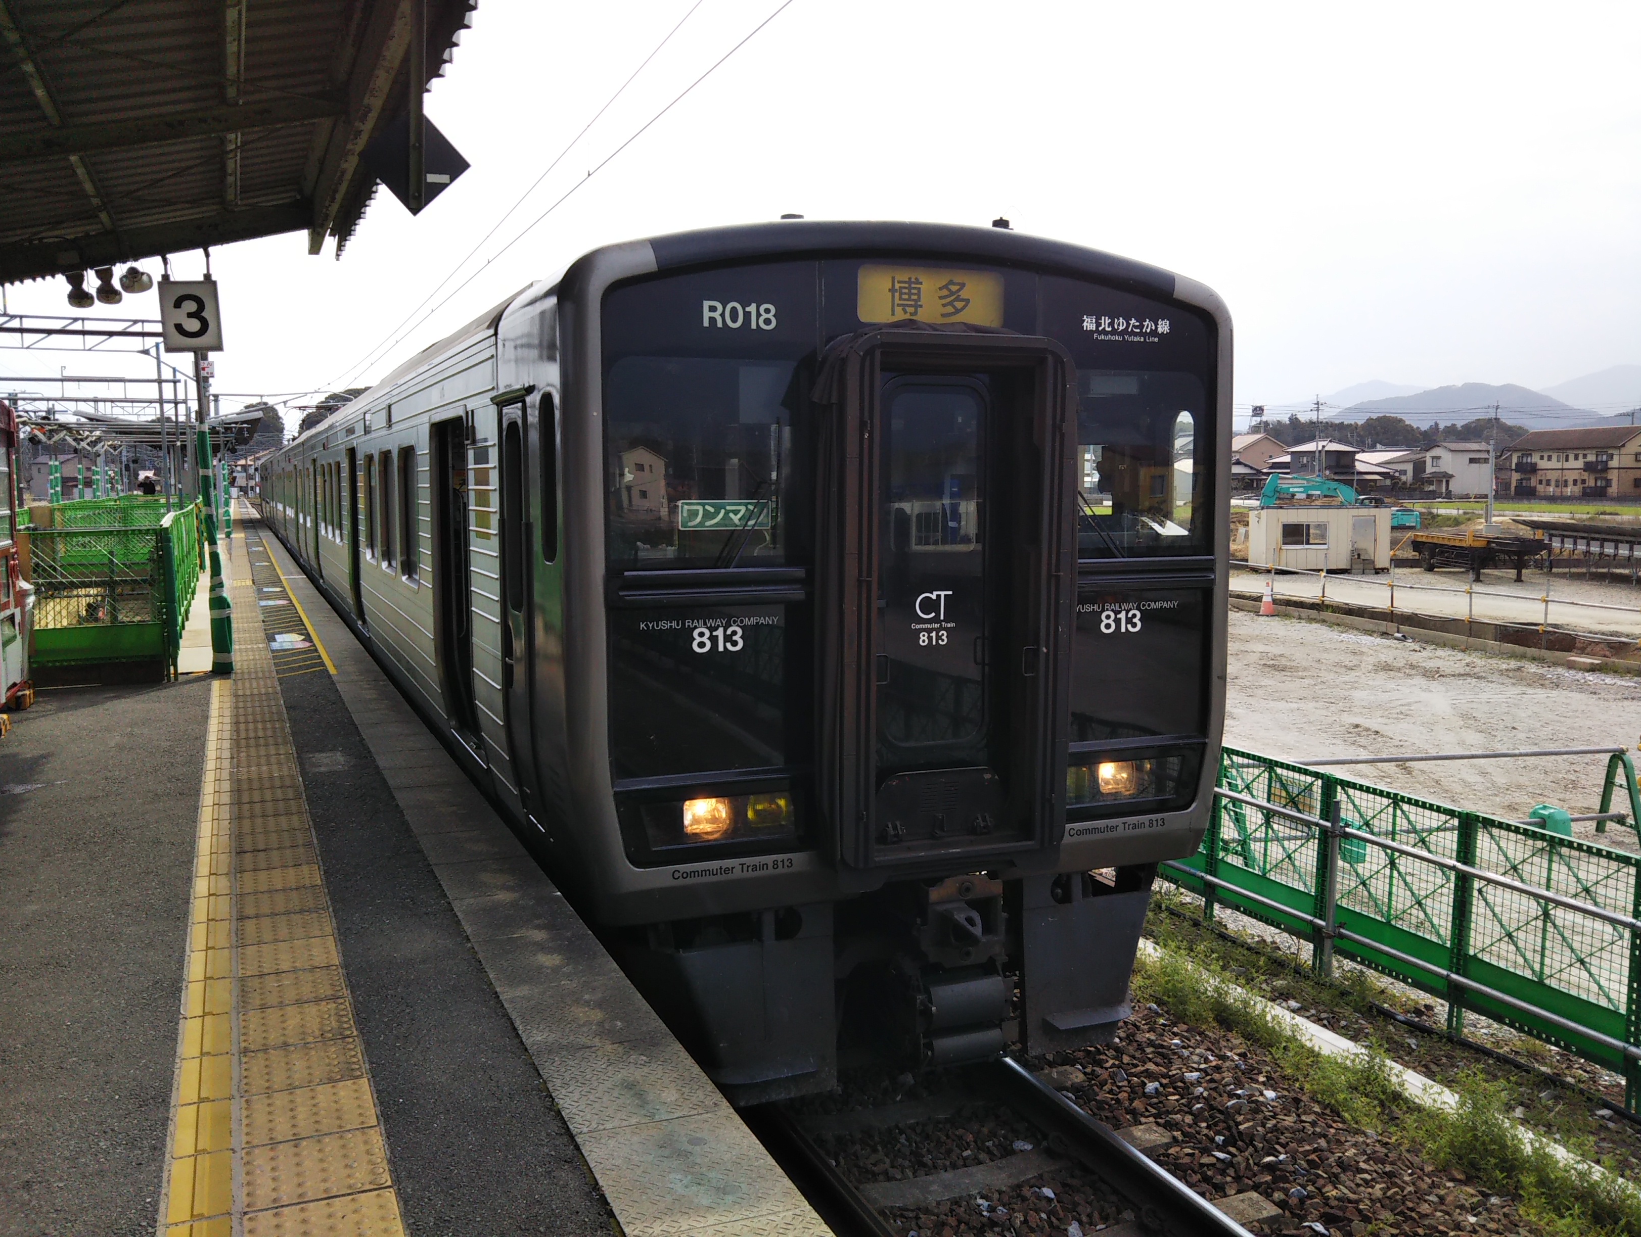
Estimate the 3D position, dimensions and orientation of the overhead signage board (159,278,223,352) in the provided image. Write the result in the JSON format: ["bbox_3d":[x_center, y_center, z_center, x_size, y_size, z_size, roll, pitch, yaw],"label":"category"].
[{"bbox_3d":[-4.471,-2.146,10.163,0.383,0.500,0.090,-6,7,-22],"label":"overhead signage board"}]

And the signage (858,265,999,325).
[{"bbox_3d":[0.436,-1.247,5.550,0.630,0.212,0.050,-2,6,-22],"label":"signage"}]

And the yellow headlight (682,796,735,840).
[{"bbox_3d":[-0.434,0.760,5.481,0.192,0.152,0.111,-2,6,-22],"label":"yellow headlight"}]

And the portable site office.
[{"bbox_3d":[19.448,-3.163,55.800,4.775,2.350,2.131,0,6,0],"label":"portable site office"}]

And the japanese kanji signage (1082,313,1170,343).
[{"bbox_3d":[1.260,-1.197,5.883,0.435,0.113,0.020,-2,6,-22],"label":"japanese kanji signage"}]

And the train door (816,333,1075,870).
[{"bbox_3d":[0.487,-0.055,5.607,1.012,2.004,0.273,-2,6,-22],"label":"train door"}]

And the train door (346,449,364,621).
[{"bbox_3d":[-4.562,-0.779,14.050,0.101,1.781,1.285,-2,6,-22],"label":"train door"}]

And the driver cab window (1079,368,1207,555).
[{"bbox_3d":[1.316,-0.639,5.952,0.665,0.760,0.050,-2,6,-22],"label":"driver cab window"}]

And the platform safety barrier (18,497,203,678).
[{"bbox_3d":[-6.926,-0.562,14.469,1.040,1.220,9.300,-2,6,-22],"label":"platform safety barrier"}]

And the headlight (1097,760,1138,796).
[{"bbox_3d":[1.272,0.684,6.119,0.188,0.138,0.080,-2,6,-22],"label":"headlight"}]

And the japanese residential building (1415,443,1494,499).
[{"bbox_3d":[81.691,-19.075,184.000,6.600,7.100,6.200,-1,6,-10],"label":"japanese residential building"}]

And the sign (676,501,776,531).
[{"bbox_3d":[-0.355,-0.386,5.354,0.385,0.117,0.025,-2,6,-22],"label":"sign"}]

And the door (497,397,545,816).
[{"bbox_3d":[-1.271,-0.018,6.073,0.101,1.781,0.698,-2,6,-22],"label":"door"}]

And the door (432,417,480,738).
[{"bbox_3d":[-1.998,-0.185,7.824,0.101,1.781,1.346,-2,6,-22],"label":"door"}]

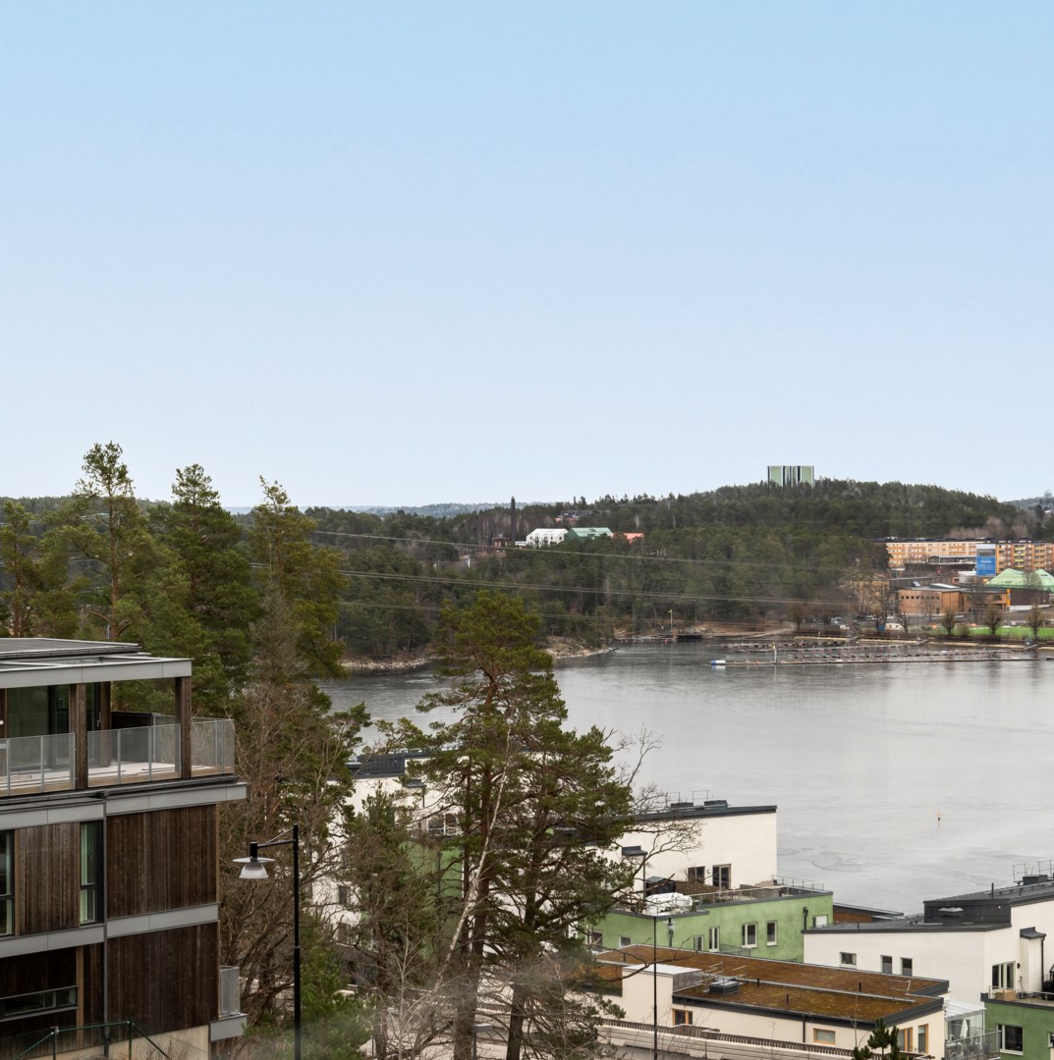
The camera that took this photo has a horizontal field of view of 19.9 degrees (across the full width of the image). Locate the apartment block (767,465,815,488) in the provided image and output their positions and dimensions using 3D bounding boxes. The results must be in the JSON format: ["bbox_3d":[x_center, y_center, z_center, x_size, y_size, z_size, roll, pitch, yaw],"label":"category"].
[{"bbox_3d":[166.715,-27.982,1900.000,29.000,25.000,21.000,0,0,5],"label":"apartment block"}]

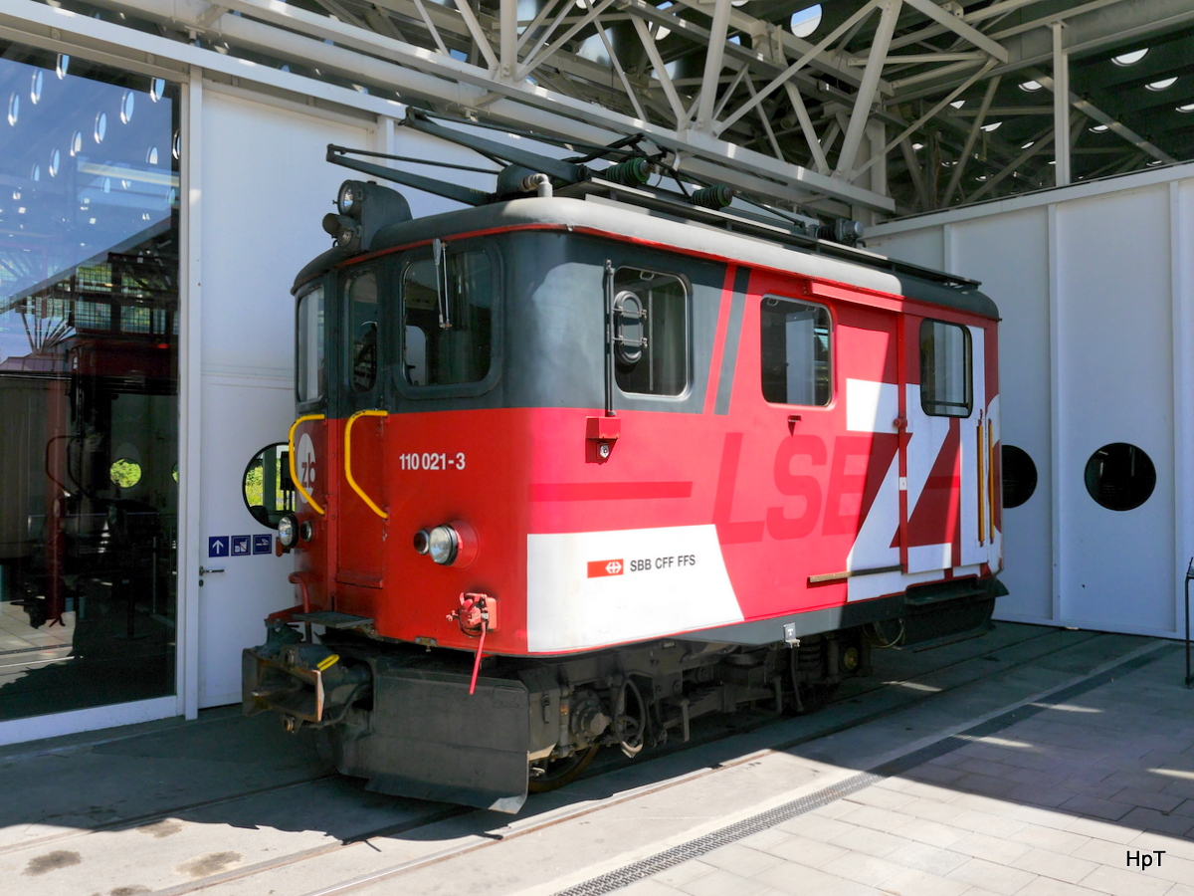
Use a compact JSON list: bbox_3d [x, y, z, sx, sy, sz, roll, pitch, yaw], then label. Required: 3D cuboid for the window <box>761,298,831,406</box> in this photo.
[{"bbox_3d":[1.131,-0.531,5.856,0.664,0.593,0.060,1,-1,-43],"label":"window"}]

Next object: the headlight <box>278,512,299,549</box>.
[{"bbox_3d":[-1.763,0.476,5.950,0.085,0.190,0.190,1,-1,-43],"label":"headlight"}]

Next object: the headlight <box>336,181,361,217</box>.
[{"bbox_3d":[-1.272,-1.306,5.412,0.090,0.185,0.185,1,-1,-43],"label":"headlight"}]

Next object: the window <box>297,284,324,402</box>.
[{"bbox_3d":[-1.647,-0.579,5.910,0.050,0.625,0.575,0,-1,-32],"label":"window"}]

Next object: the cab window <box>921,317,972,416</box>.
[{"bbox_3d":[2.381,-0.535,7.040,0.719,0.641,0.060,1,-1,-43],"label":"cab window"}]

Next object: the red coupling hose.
[{"bbox_3d":[-0.592,0.892,4.773,0.160,0.455,0.200,1,-1,-43],"label":"red coupling hose"}]

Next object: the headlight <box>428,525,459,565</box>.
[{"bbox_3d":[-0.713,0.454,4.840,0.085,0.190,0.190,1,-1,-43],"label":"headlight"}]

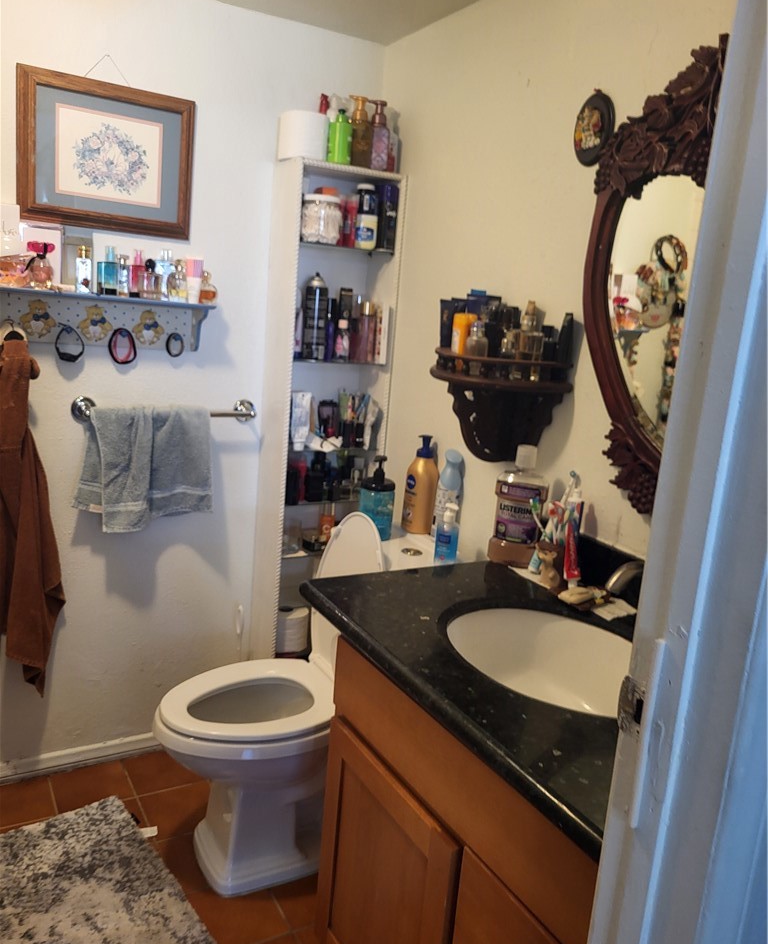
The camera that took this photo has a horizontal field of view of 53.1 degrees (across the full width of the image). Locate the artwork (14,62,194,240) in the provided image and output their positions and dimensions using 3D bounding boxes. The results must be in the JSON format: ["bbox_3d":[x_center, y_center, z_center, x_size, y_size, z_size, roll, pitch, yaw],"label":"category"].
[{"bbox_3d":[-0.679,-0.774,1.902,0.409,0.344,0.026,-3,15,-31],"label":"artwork"}]

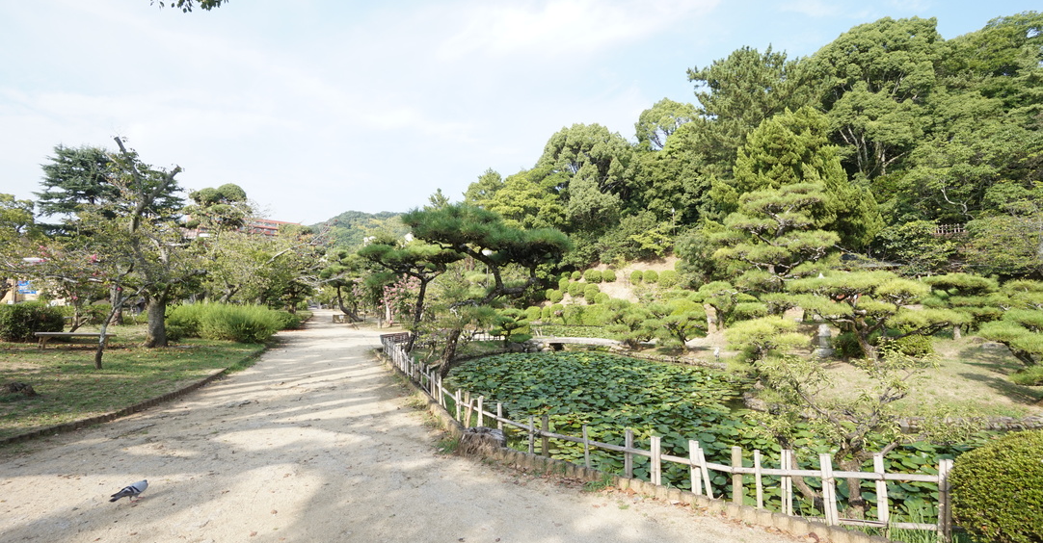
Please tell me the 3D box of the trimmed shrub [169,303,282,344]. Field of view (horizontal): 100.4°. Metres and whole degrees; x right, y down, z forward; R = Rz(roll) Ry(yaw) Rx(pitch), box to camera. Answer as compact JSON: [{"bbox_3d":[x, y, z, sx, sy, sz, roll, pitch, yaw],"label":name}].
[{"bbox_3d":[-10.850,1.820,15.600,3.600,1.350,2.000,0,-4,-5],"label":"trimmed shrub"}]

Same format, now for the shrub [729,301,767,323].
[{"bbox_3d":[10.300,1.900,19.700,1.550,1.000,1.350,-1,-4,15],"label":"shrub"}]

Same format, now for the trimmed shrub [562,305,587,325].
[{"bbox_3d":[3.580,2.980,29.500,1.550,1.400,1.300,0,-4,5],"label":"trimmed shrub"}]

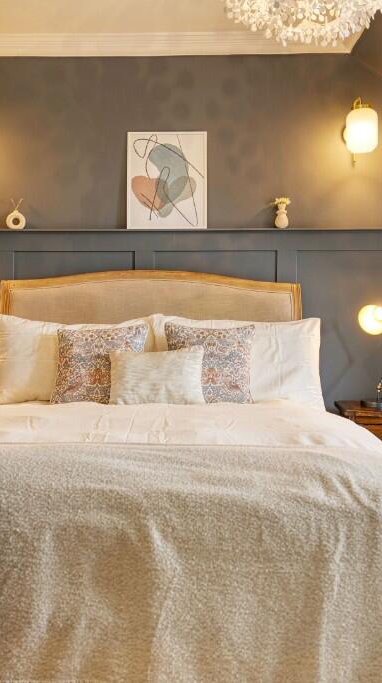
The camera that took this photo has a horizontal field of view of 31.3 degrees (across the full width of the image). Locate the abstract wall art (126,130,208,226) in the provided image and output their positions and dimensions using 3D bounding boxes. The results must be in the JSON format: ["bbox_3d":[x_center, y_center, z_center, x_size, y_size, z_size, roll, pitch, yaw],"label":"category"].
[{"bbox_3d":[-0.128,-0.868,3.680,0.430,0.530,0.030,0,-3,2],"label":"abstract wall art"}]

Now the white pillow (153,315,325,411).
[{"bbox_3d":[0.236,0.106,3.430,0.860,0.460,0.190,-1,-22,3],"label":"white pillow"}]

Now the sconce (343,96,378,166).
[{"bbox_3d":[0.882,-1.106,3.580,0.165,0.340,0.260,0,0,2],"label":"sconce"}]

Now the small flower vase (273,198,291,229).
[{"bbox_3d":[0.491,-0.693,3.670,0.095,0.170,0.090,0,0,2],"label":"small flower vase"}]

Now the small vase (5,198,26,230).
[{"bbox_3d":[-0.956,-0.692,3.720,0.108,0.170,0.050,0,0,2],"label":"small vase"}]

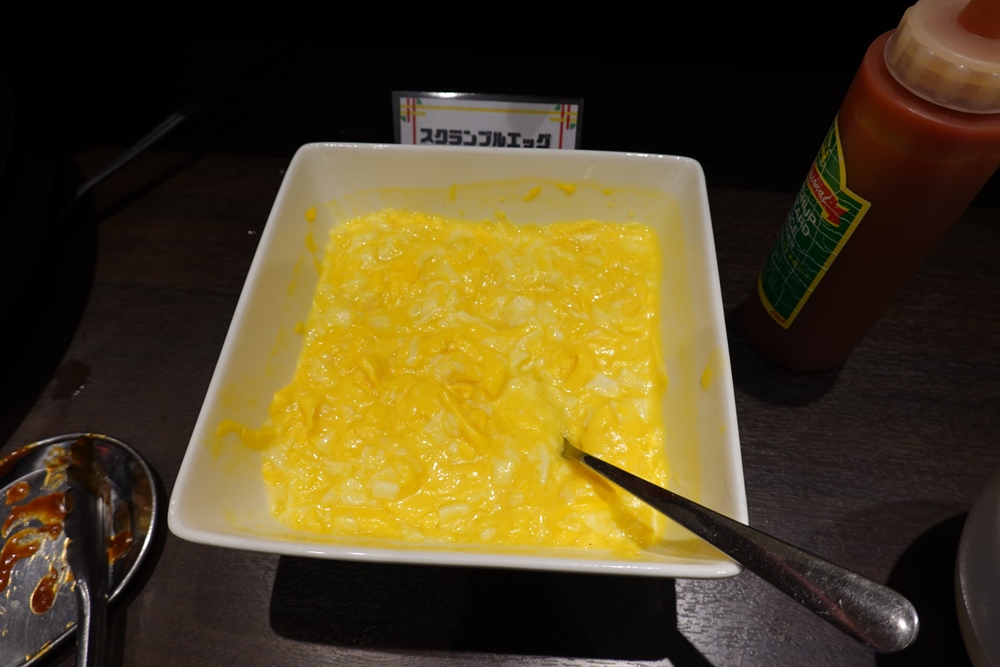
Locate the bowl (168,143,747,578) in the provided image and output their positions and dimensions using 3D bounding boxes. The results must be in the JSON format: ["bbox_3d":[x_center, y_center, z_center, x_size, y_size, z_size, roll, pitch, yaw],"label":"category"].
[{"bbox_3d":[-0.010,0.015,0.344,0.224,0.084,0.224,3,56,3],"label":"bowl"}]

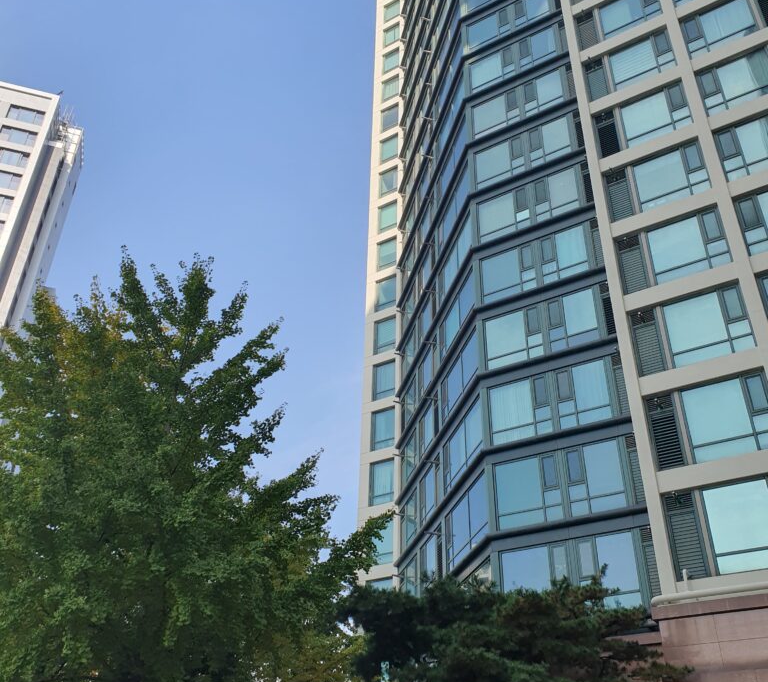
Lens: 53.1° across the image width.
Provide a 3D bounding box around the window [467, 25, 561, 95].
[{"bbox_3d":[6.098,-13.369,36.455,4.400,2.220,0.200,-18,-37,27],"label":"window"}]

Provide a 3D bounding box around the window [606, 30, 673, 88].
[{"bbox_3d":[9.991,-10.789,29.818,2.333,2.165,0.200,-18,-37,27],"label":"window"}]

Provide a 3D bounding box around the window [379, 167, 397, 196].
[{"bbox_3d":[0.353,-10.553,51.285,1.495,2.265,0.200,-18,-37,27],"label":"window"}]

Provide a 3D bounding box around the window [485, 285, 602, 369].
[{"bbox_3d":[5.728,-0.473,28.220,4.400,2.220,0.200,-18,-37,27],"label":"window"}]

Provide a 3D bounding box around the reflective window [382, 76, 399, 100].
[{"bbox_3d":[0.486,-18.968,57.527,1.500,2.120,0.200,-18,-37,27],"label":"reflective window"}]

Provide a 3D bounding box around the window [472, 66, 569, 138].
[{"bbox_3d":[6.030,-10.695,34.660,4.560,2.174,0.200,-18,-37,27],"label":"window"}]

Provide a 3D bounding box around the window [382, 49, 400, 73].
[{"bbox_3d":[0.578,-21.491,59.124,1.500,2.120,0.200,-18,-37,27],"label":"window"}]

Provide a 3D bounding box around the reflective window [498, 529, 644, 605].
[{"bbox_3d":[5.672,7.323,23.722,4.483,2.226,0.200,-18,-37,27],"label":"reflective window"}]

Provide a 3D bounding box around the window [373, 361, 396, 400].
[{"bbox_3d":[0.076,2.240,43.268,1.495,2.265,0.200,-18,-37,27],"label":"window"}]

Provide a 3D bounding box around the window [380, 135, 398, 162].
[{"bbox_3d":[0.408,-13.111,52.889,1.495,2.265,0.200,-18,-37,27],"label":"window"}]

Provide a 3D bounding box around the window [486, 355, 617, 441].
[{"bbox_3d":[5.662,2.047,26.606,4.400,2.220,0.200,-18,-37,27],"label":"window"}]

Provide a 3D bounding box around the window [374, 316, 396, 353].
[{"bbox_3d":[0.199,-0.259,45.640,1.525,2.165,0.200,-18,-37,27],"label":"window"}]

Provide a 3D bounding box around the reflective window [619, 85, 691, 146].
[{"bbox_3d":[9.767,-8.195,27.930,2.280,2.120,0.200,-18,-37,27],"label":"reflective window"}]

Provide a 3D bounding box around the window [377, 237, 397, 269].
[{"bbox_3d":[0.161,-5.573,48.928,1.500,2.120,0.200,-18,-37,27],"label":"window"}]

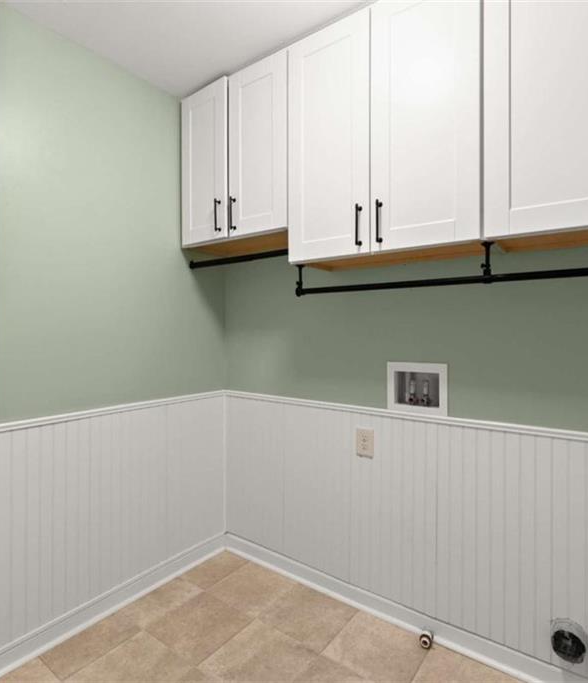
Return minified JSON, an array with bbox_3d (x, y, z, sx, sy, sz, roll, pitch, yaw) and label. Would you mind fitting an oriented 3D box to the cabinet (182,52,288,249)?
[{"bbox_3d":[-0.214,-0.867,2.007,0.688,0.755,0.314,1,1,36],"label":"cabinet"}]

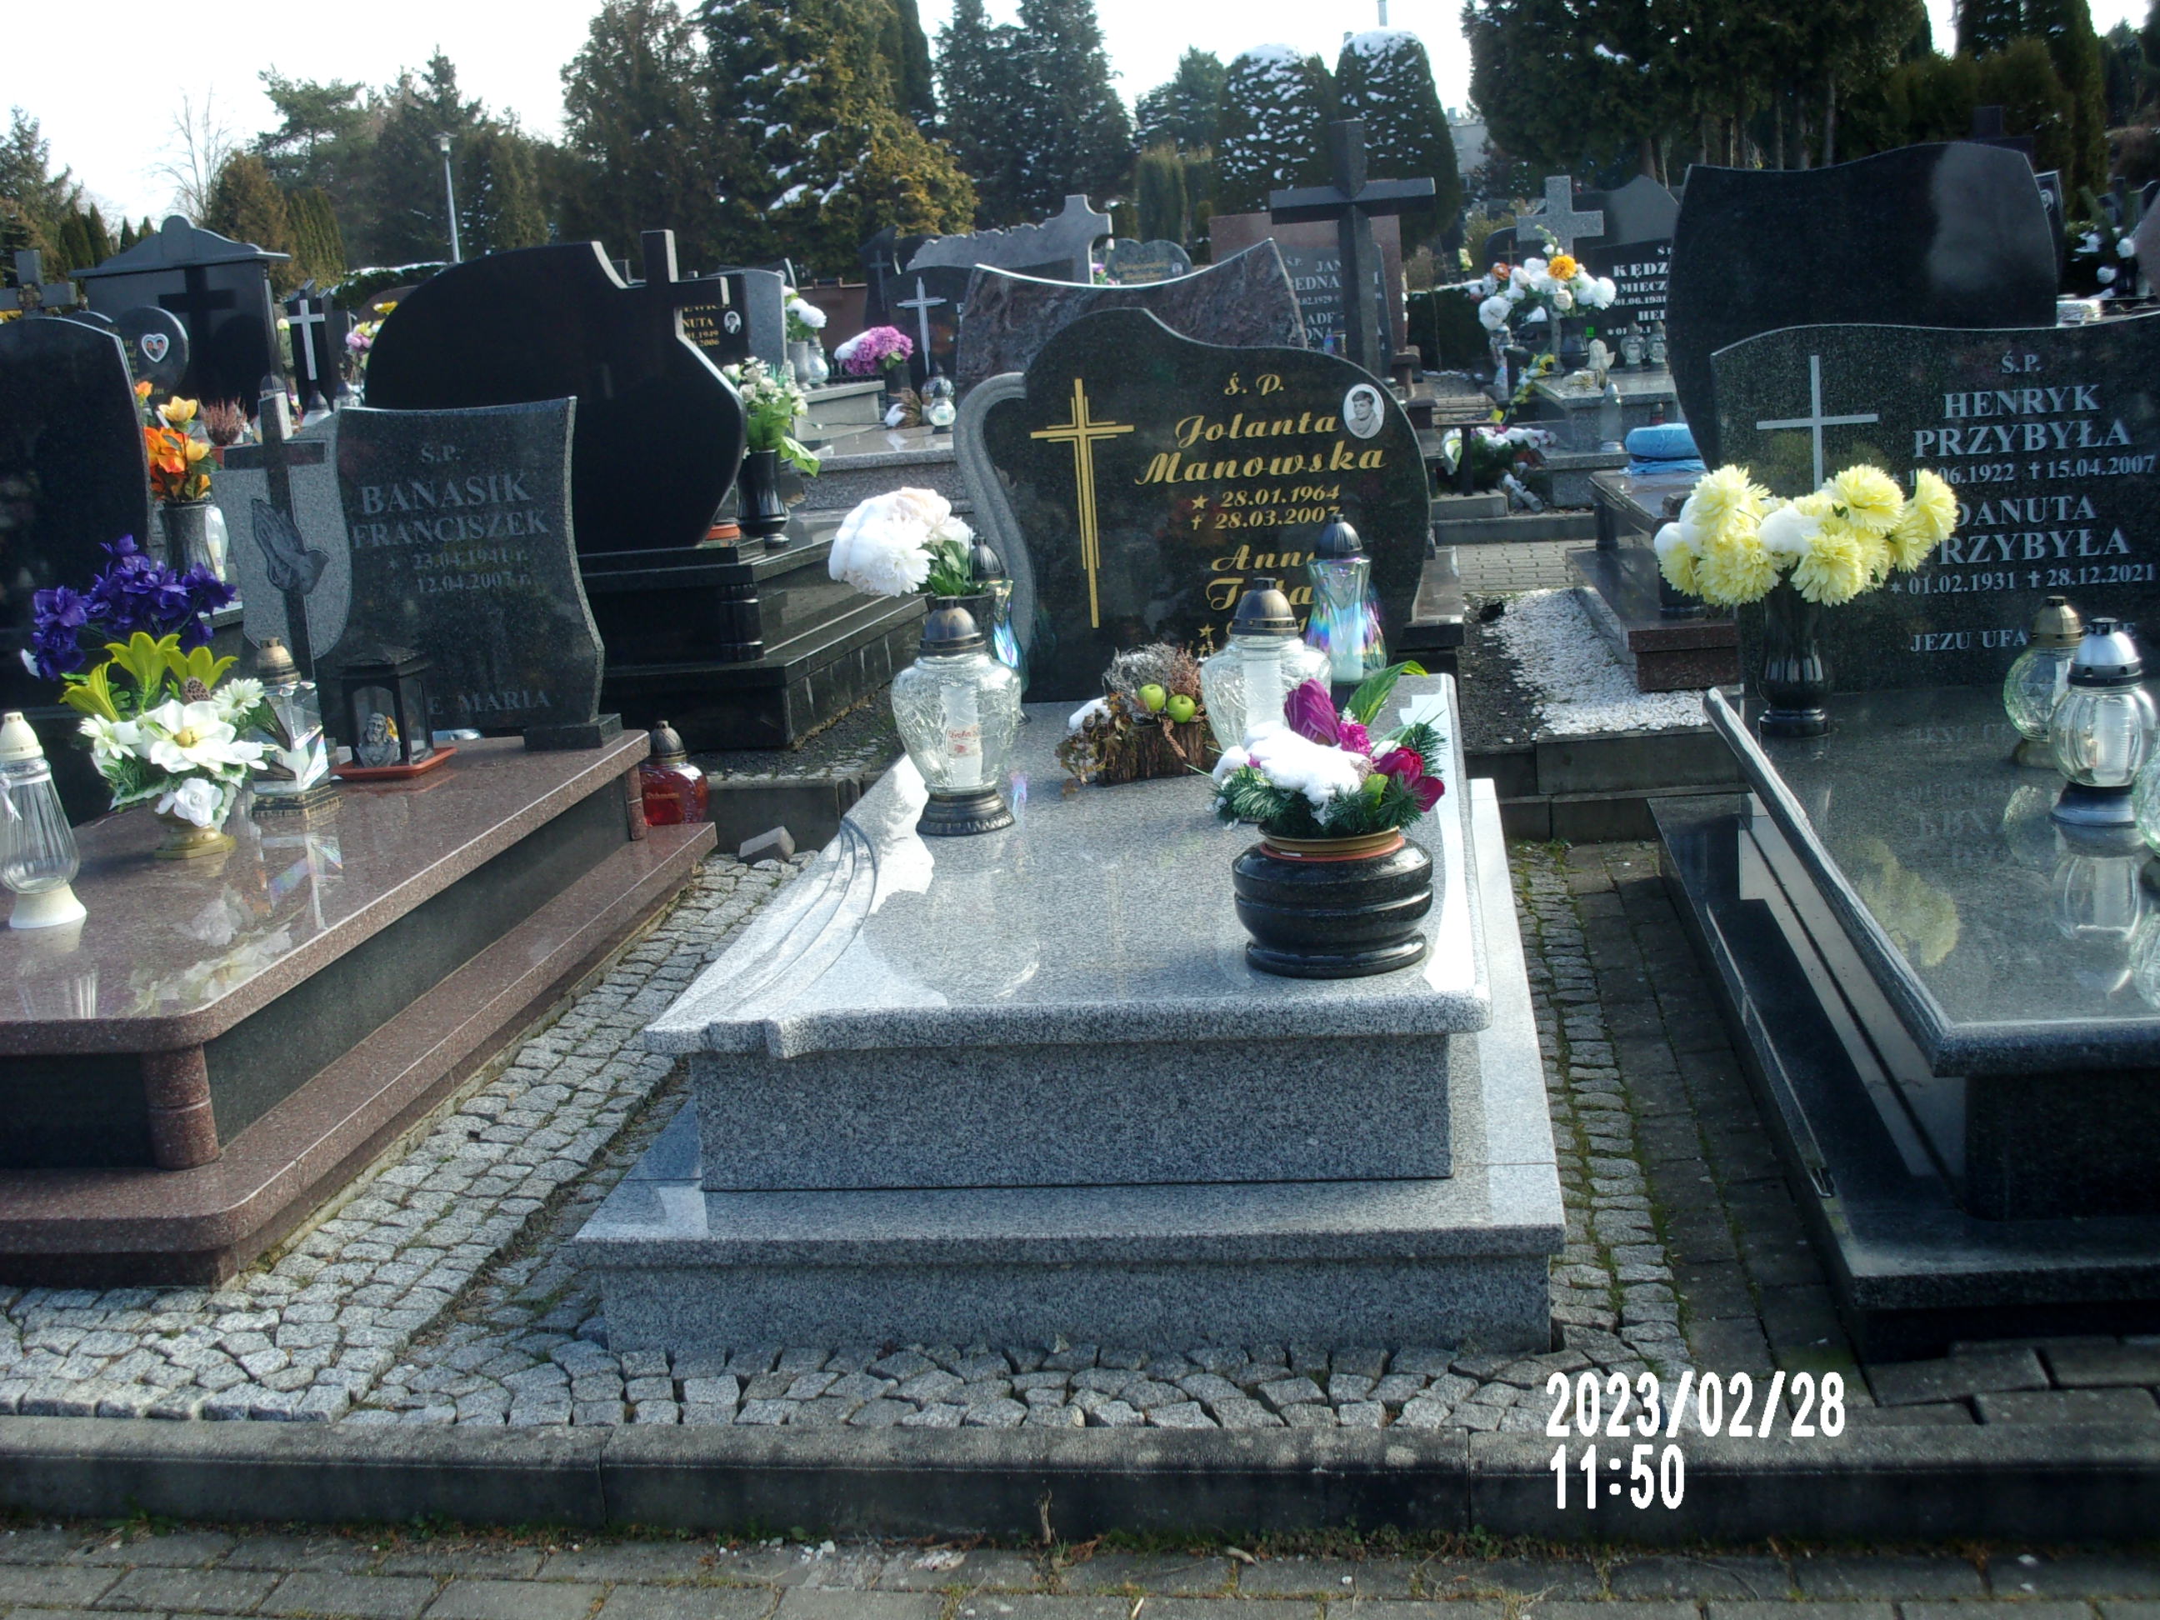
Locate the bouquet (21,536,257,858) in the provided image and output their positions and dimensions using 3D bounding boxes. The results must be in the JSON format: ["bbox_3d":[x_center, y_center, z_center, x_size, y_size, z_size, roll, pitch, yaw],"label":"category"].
[{"bbox_3d":[-1.763,-0.220,5.054,0.424,0.581,0.315,-3,11,3],"label":"bouquet"}]

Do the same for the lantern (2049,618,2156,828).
[{"bbox_3d":[1.599,-0.140,4.183,0.162,0.314,0.162,-2,12,7],"label":"lantern"}]

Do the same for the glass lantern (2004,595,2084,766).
[{"bbox_3d":[1.690,-0.226,4.645,0.173,0.286,0.173,-2,12,7],"label":"glass lantern"}]

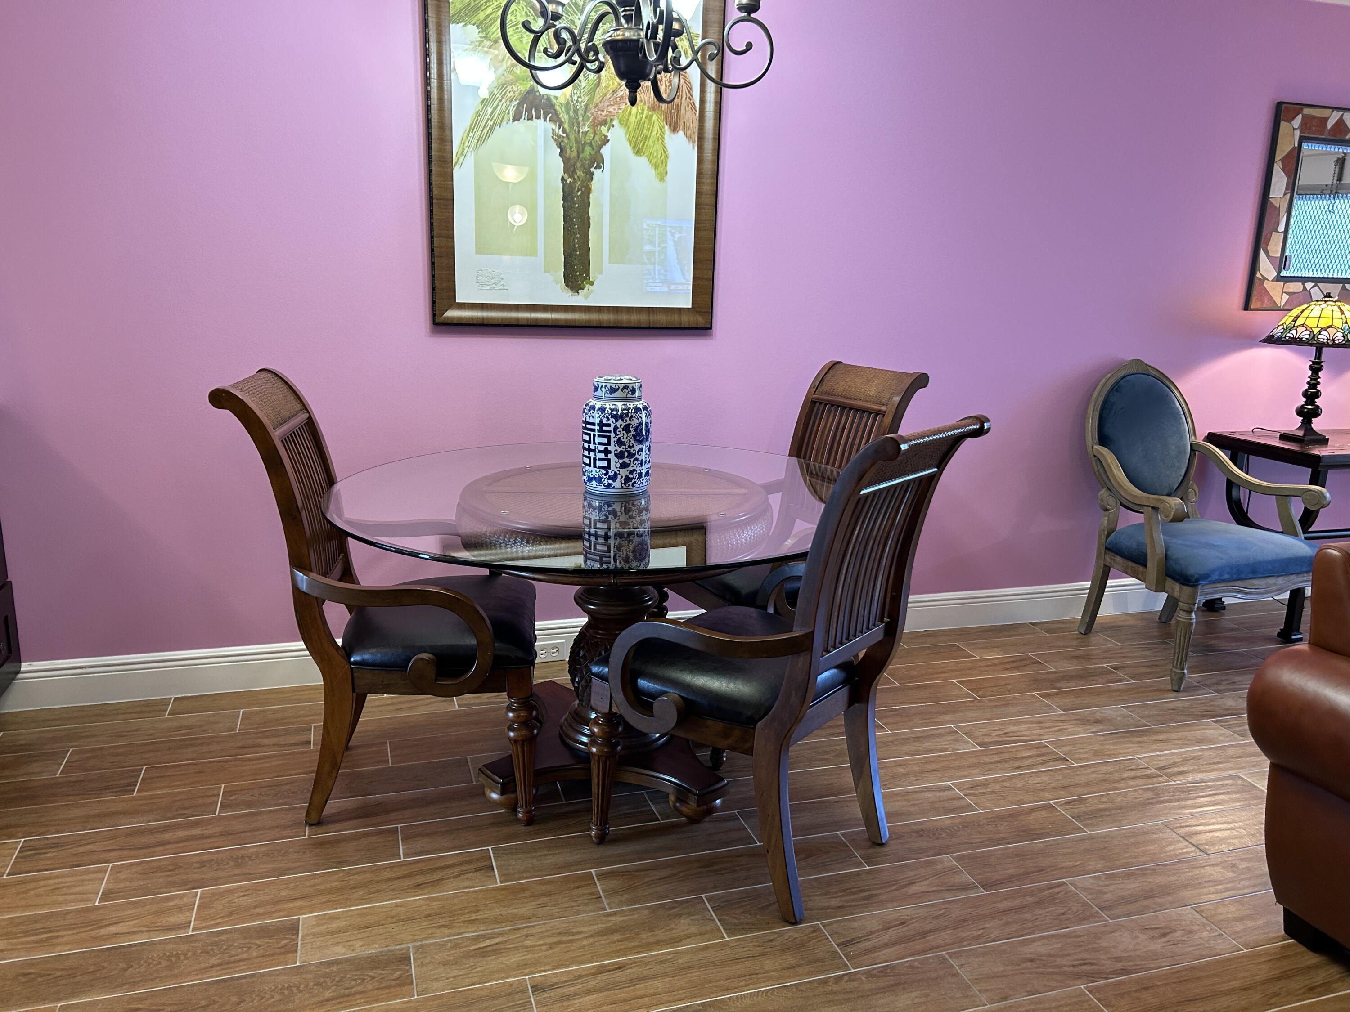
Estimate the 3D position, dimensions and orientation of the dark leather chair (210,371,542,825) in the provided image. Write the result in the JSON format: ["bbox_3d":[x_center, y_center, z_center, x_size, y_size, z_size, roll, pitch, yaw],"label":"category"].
[{"bbox_3d":[-0.695,0.203,2.514,0.695,1.042,0.575,0,13,-9],"label":"dark leather chair"}]

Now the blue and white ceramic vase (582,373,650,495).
[{"bbox_3d":[-0.140,-0.179,2.511,0.176,0.272,0.176,2,13,0],"label":"blue and white ceramic vase"}]

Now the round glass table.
[{"bbox_3d":[-0.172,0.334,2.612,1.365,0.775,1.365,2,13,0],"label":"round glass table"}]

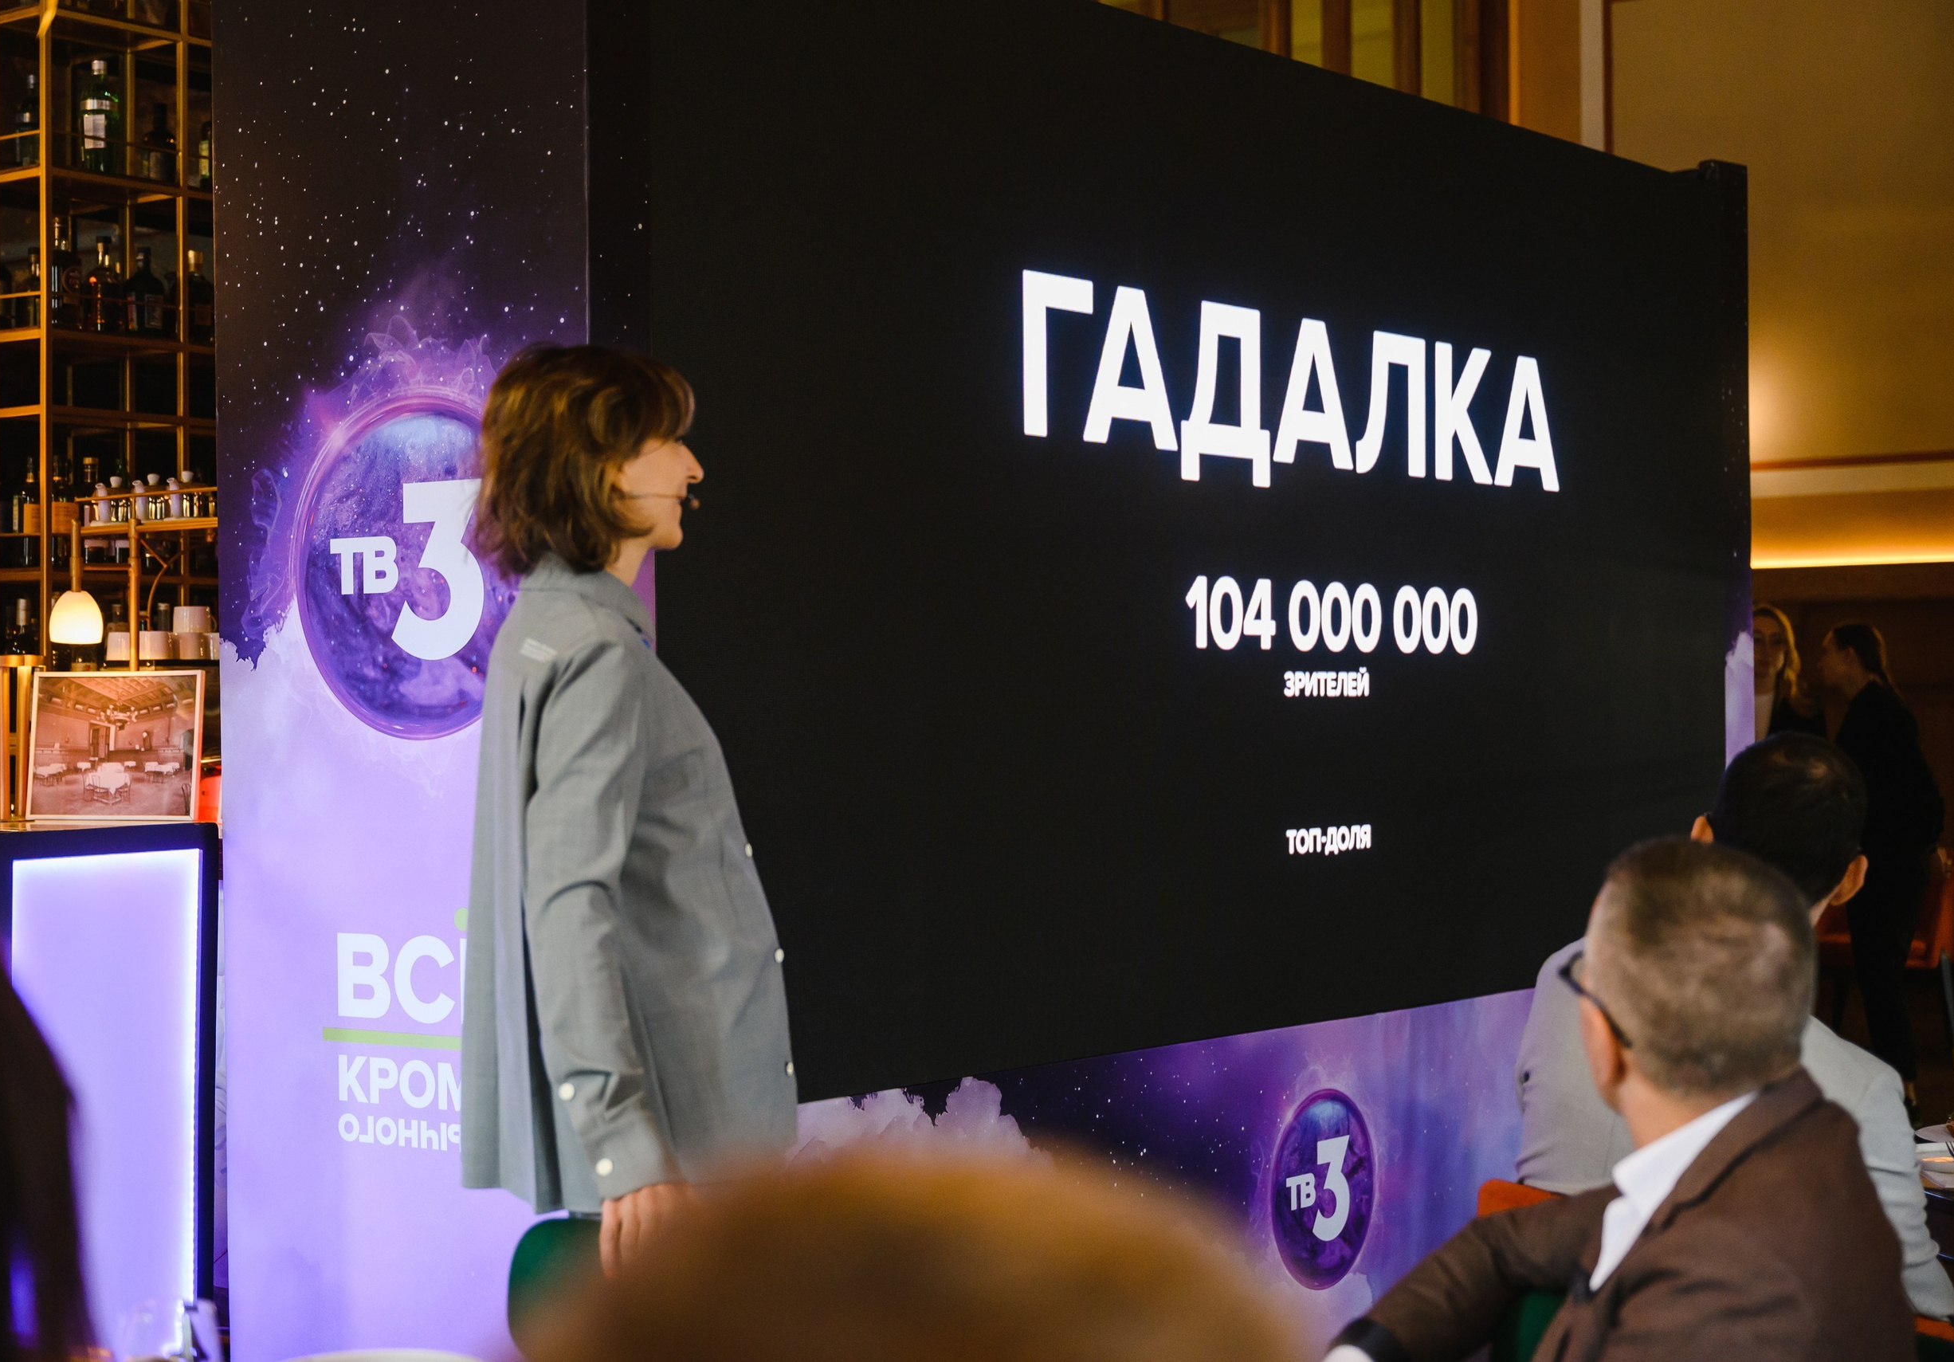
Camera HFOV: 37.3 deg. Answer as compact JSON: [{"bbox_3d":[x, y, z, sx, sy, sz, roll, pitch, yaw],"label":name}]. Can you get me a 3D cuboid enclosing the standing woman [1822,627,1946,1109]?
[{"bbox_3d":[2.910,0.624,9.300,0.390,1.630,0.470,-1,0,26],"label":"standing woman"}]

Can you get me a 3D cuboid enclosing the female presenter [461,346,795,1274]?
[{"bbox_3d":[-0.383,0.512,3.180,0.370,1.760,0.500,-1,0,-10],"label":"female presenter"}]

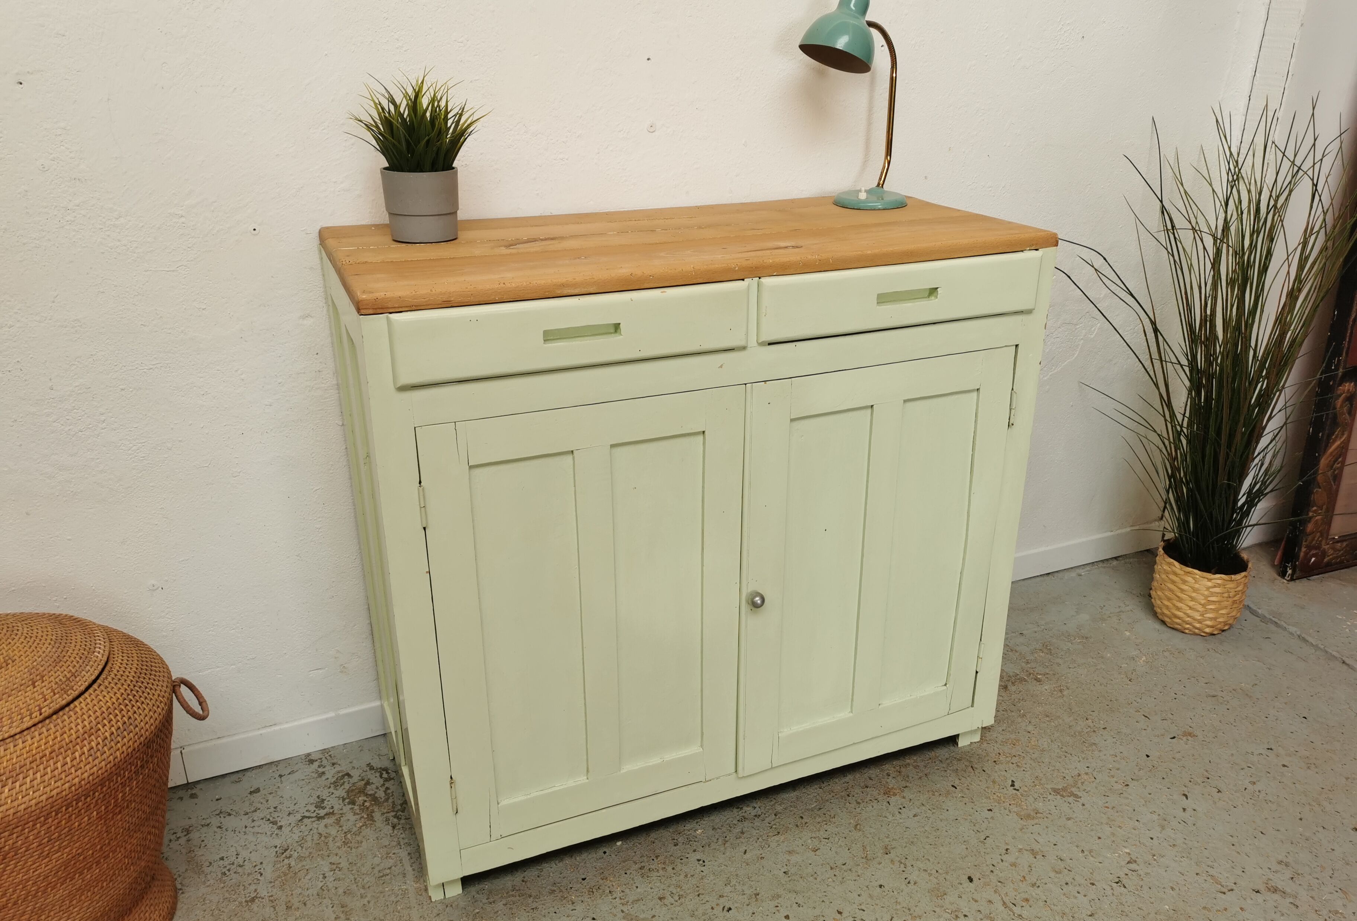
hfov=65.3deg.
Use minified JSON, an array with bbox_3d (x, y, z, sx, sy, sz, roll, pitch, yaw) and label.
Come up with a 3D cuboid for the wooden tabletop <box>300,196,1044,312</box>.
[{"bbox_3d":[0.018,-0.327,1.569,1.010,0.025,0.419,-9,24,-21],"label":"wooden tabletop"}]

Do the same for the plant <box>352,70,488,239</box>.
[{"bbox_3d":[-0.359,-0.423,1.478,0.180,0.222,0.177,-9,24,-21],"label":"plant"}]

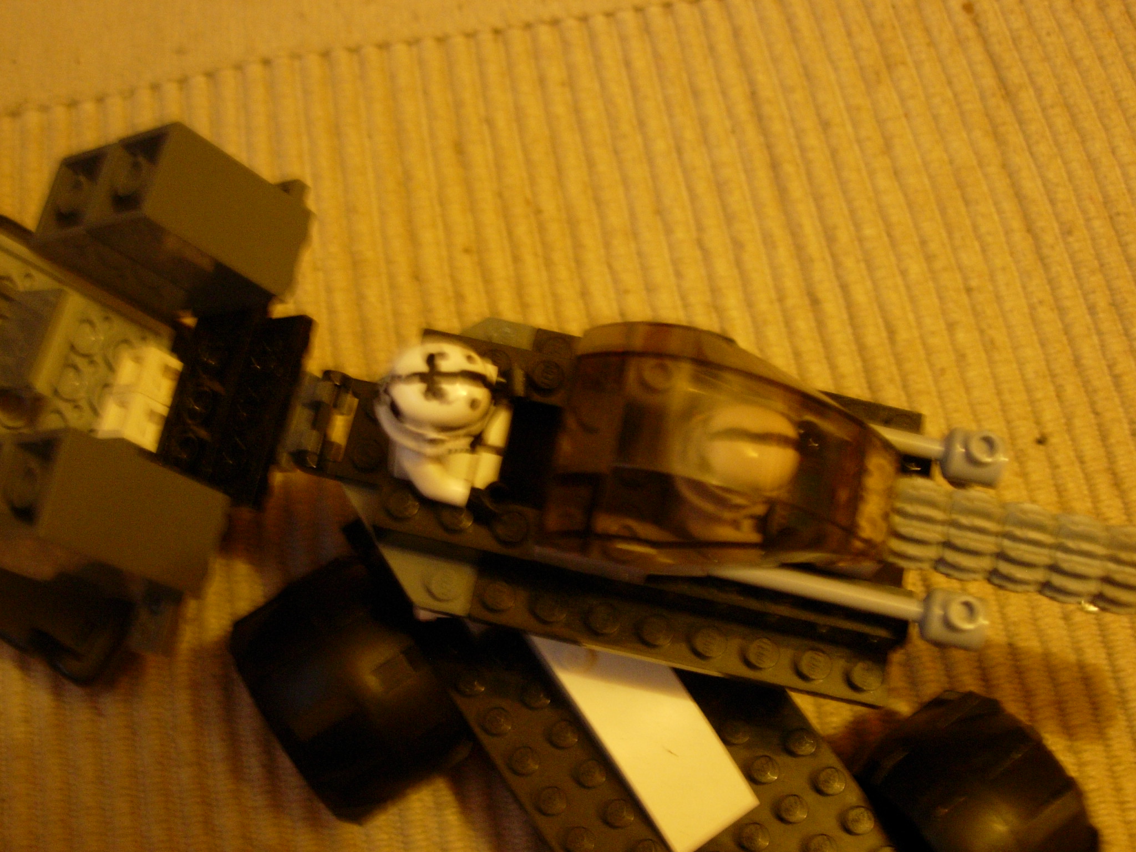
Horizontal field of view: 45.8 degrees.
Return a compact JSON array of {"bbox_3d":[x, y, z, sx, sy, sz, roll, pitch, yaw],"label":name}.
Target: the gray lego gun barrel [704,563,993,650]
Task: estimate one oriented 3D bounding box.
[{"bbox_3d":[0.037,0.023,0.188,0.042,0.009,0.007,12,69,-1],"label":"gray lego gun barrel"}]

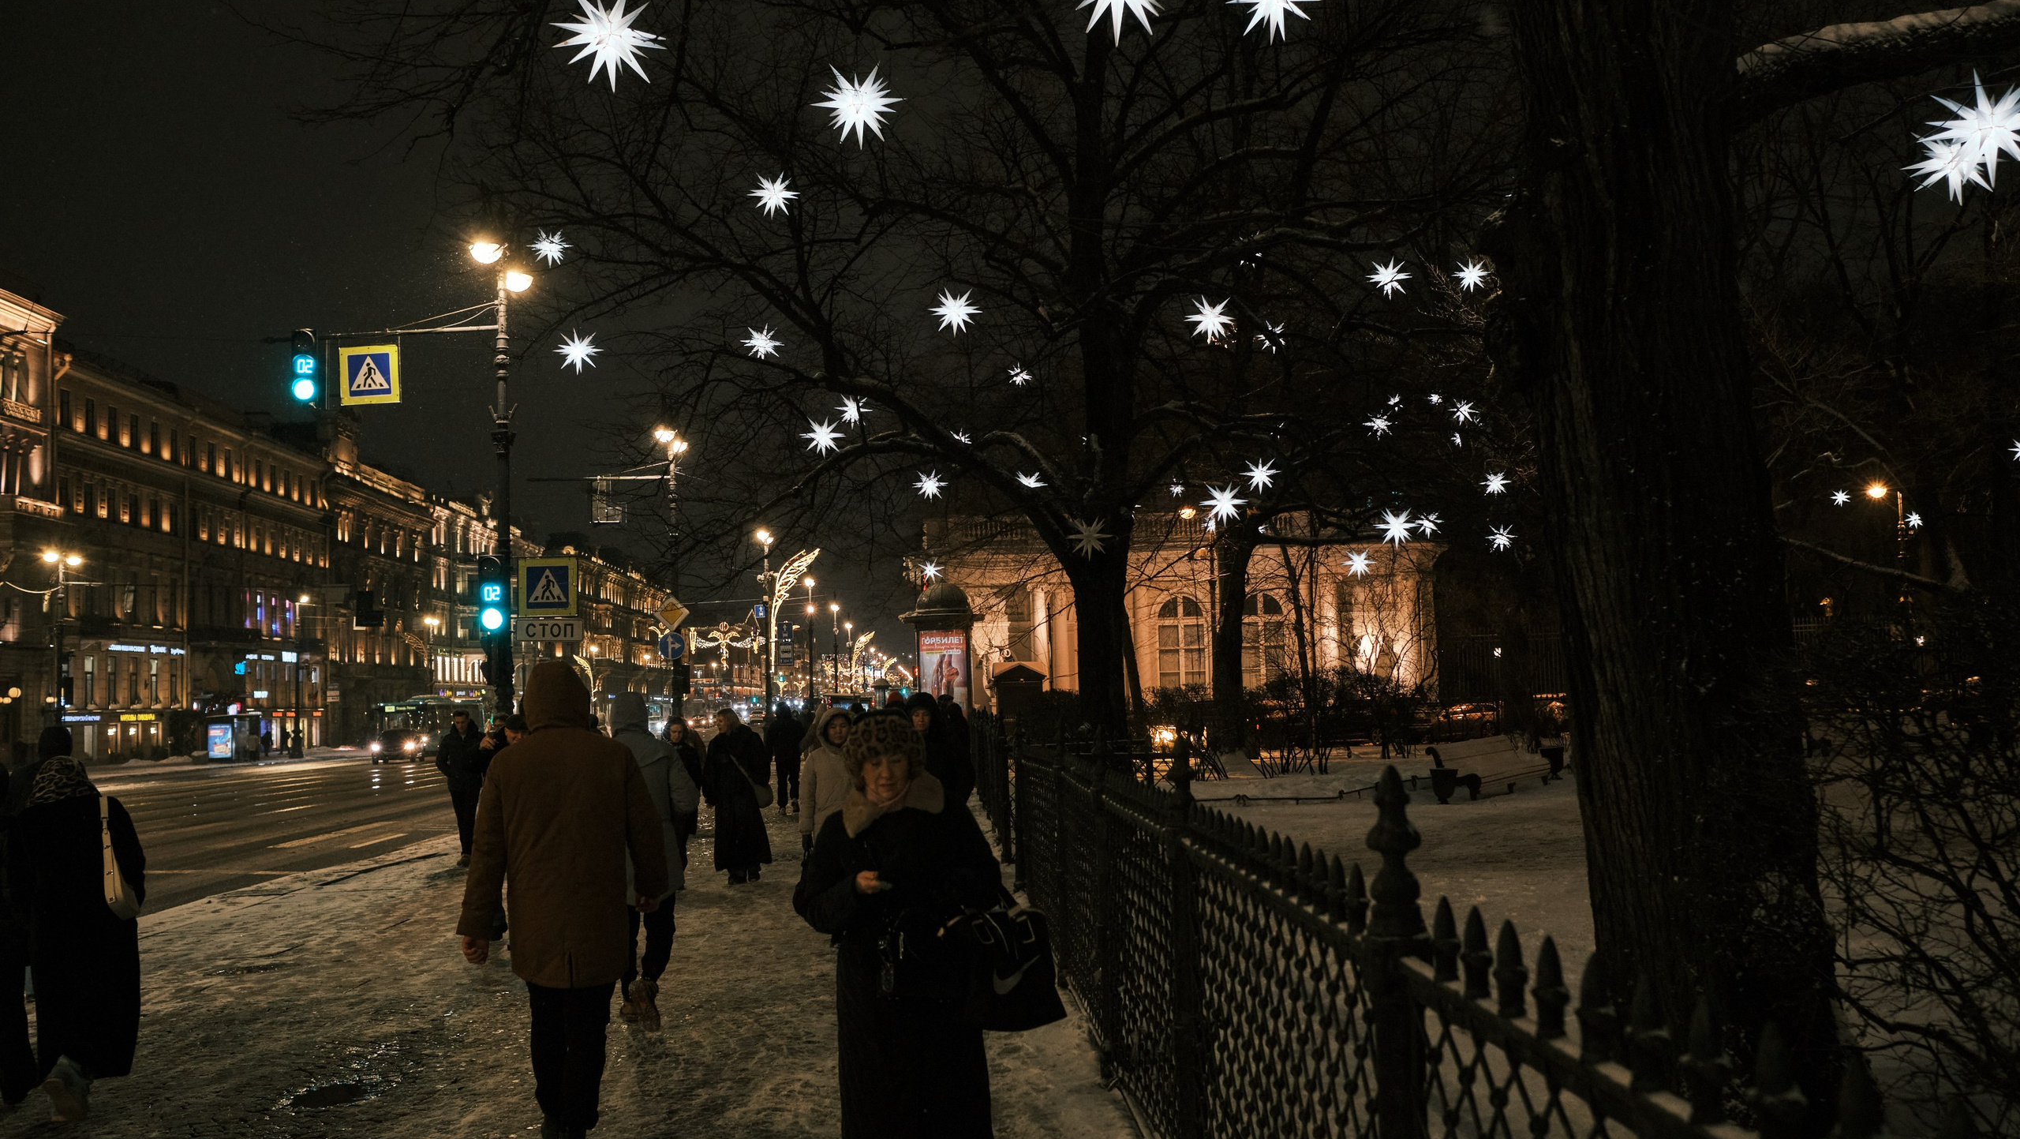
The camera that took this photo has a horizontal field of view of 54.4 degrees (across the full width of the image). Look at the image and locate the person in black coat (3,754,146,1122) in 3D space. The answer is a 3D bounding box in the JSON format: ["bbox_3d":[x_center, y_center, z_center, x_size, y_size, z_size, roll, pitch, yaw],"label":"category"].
[{"bbox_3d":[-4.108,1.584,8.683,0.540,1.560,0.480,-1,-4,0],"label":"person in black coat"}]

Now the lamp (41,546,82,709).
[{"bbox_3d":[-37.566,3.506,77.703,0.650,8.600,2.300,-1,-4,-2],"label":"lamp"}]

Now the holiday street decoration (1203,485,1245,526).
[{"bbox_3d":[3.377,-1.005,30.900,0.660,0.630,0.640,-1,-4,6],"label":"holiday street decoration"}]

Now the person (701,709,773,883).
[{"bbox_3d":[-2.594,2.168,18.877,0.580,1.630,0.420,-2,-4,6],"label":"person"}]

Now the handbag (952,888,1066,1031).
[{"bbox_3d":[-0.007,1.113,5.600,0.370,0.370,0.180,2,-5,-41],"label":"handbag"}]

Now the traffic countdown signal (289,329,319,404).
[{"bbox_3d":[-9.689,-2.786,27.000,0.370,1.030,0.320,-1,-4,2],"label":"traffic countdown signal"}]

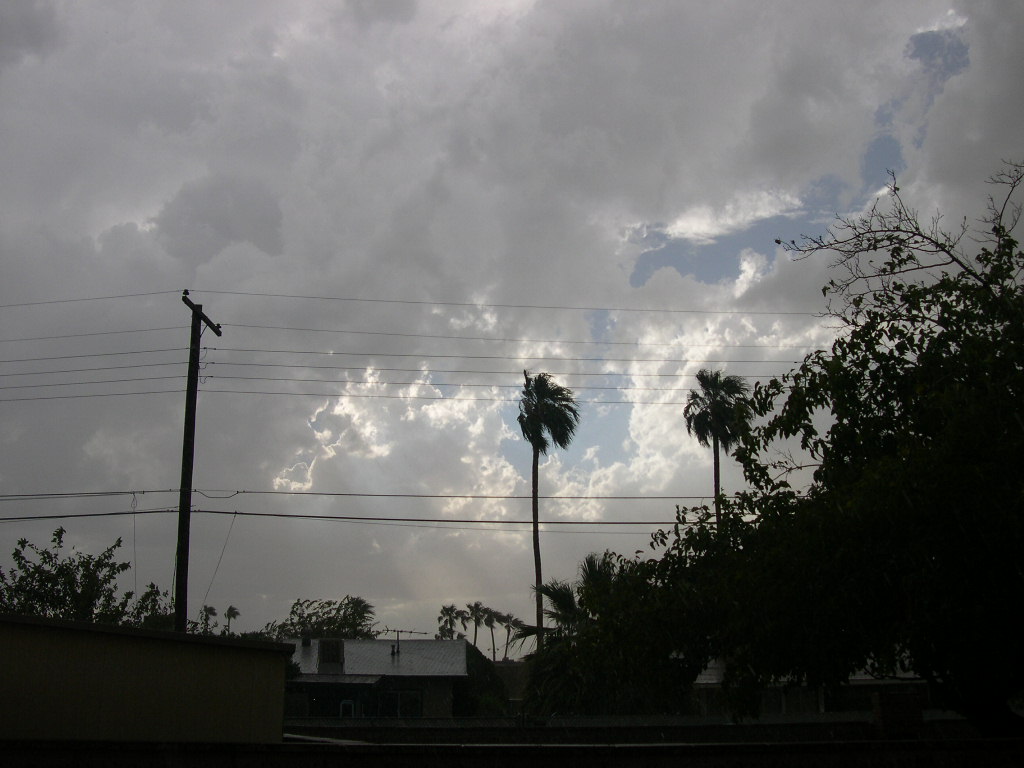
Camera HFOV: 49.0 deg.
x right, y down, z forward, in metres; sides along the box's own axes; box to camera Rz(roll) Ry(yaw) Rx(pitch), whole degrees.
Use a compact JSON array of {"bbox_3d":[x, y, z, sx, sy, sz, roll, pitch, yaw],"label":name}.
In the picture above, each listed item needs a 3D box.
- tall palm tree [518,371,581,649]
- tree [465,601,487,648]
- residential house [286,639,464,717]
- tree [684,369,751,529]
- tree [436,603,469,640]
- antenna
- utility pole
[{"bbox_3d":[1.771,7.859,56.704,3.200,17.590,3.200,0,-13,0],"label":"tall palm tree"},{"bbox_3d":[-4.705,32.608,144.368,3.100,9.440,3.100,0,-13,0],"label":"tree"},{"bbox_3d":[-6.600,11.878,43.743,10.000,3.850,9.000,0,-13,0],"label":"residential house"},{"bbox_3d":[10.367,7.700,55.714,3.400,17.450,3.400,0,-13,0],"label":"tree"},{"bbox_3d":[-7.511,32.163,141.391,4.000,8.950,4.000,0,-13,0],"label":"tree"},{"bbox_3d":[-4.054,9.854,43.191,1.800,1.000,2.000,4,-14,-15],"label":"antenna"},{"bbox_3d":[-6.448,3.480,22.808,0.400,10.640,2.500,0,-13,2],"label":"utility pole"}]

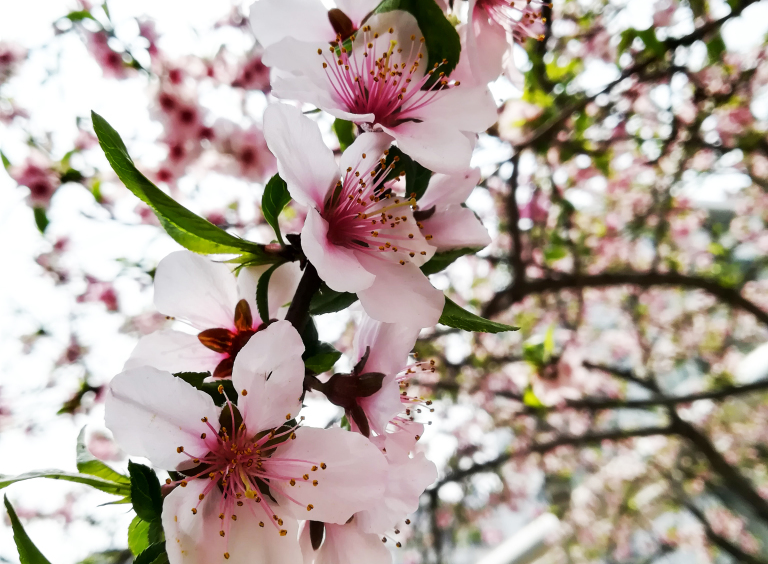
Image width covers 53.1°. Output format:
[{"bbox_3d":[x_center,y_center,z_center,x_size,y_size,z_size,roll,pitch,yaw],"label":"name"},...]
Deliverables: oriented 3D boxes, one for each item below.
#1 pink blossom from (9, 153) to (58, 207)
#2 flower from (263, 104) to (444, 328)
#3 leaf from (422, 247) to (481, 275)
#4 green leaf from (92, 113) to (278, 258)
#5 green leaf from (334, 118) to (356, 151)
[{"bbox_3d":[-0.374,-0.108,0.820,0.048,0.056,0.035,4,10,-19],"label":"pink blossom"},{"bbox_3d":[-0.007,-0.012,0.160,0.034,0.042,0.024,0,-18,-40],"label":"flower"},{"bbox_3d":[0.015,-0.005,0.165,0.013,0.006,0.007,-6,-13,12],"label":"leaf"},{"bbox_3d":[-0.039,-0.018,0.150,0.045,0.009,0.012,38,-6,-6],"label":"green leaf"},{"bbox_3d":[-0.009,-0.034,0.178,0.006,0.009,0.004,0,0,0],"label":"green leaf"}]

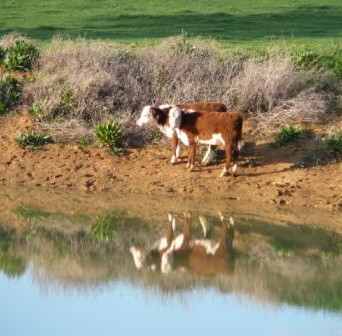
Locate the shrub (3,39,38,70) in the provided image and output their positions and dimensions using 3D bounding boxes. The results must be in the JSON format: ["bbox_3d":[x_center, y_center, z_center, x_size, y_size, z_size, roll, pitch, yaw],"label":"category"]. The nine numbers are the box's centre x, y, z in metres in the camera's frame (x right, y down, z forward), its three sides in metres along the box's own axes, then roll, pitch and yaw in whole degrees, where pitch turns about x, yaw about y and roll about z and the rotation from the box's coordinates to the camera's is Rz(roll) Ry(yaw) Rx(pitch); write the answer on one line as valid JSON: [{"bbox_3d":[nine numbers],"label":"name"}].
[{"bbox_3d":[-2.784,-2.099,84.500,0.640,0.540,0.600,3,3,0],"label":"shrub"}]

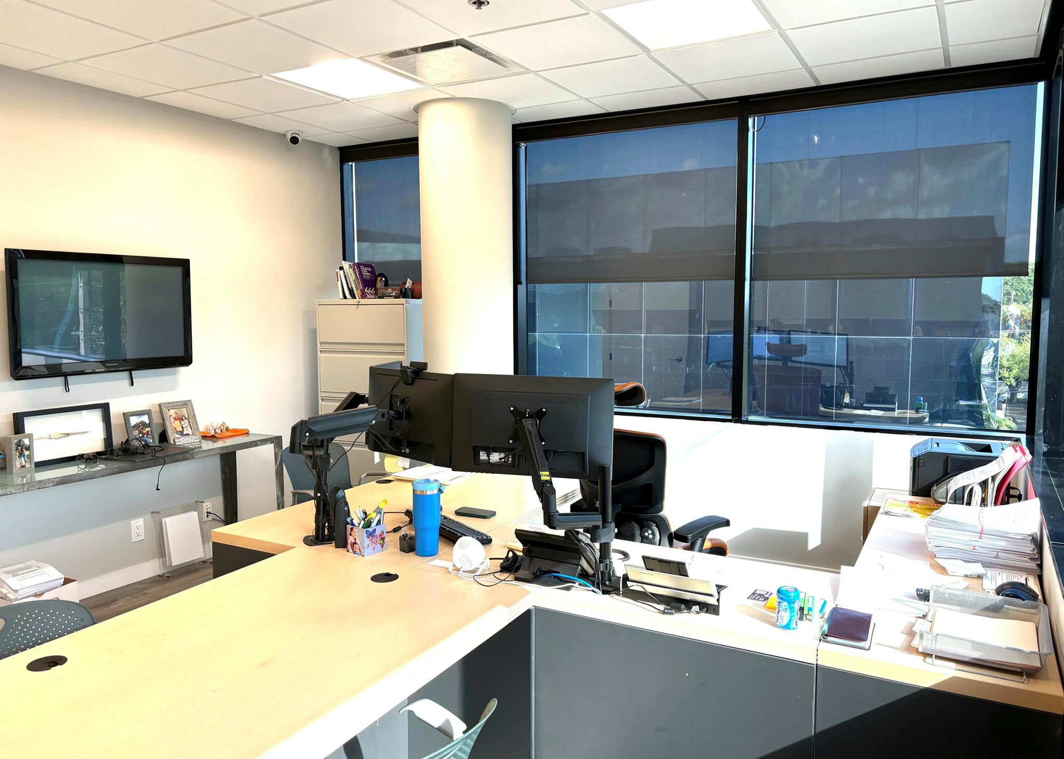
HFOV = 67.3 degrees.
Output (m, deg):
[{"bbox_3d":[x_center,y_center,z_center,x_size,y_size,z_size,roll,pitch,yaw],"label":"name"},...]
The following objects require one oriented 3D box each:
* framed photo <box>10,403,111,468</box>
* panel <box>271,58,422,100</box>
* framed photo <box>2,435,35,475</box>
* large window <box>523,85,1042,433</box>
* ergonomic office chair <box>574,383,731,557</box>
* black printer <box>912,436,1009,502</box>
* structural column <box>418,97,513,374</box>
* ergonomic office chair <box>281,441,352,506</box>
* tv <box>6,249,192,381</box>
[{"bbox_3d":[-2.423,0.286,4.159,0.035,0.280,0.500,-8,1,29],"label":"framed photo"},{"bbox_3d":[-0.950,-1.577,4.175,0.600,0.060,0.600,3,6,29],"label":"panel"},{"bbox_3d":[-2.479,0.361,3.869,0.050,0.178,0.112,2,6,19],"label":"framed photo"},{"bbox_3d":[1.205,-0.616,4.582,2.870,1.730,0.100,3,6,29],"label":"large window"},{"bbox_3d":[0.533,0.628,3.420,0.660,1.267,0.690,5,8,45],"label":"ergonomic office chair"},{"bbox_3d":[2.004,0.457,3.732,0.410,0.290,0.380,3,6,29],"label":"black printer"},{"bbox_3d":[-0.391,-0.254,4.918,0.555,2.743,0.555,0,6,0],"label":"structural column"},{"bbox_3d":[-0.980,0.770,4.182,0.580,0.852,0.600,3,7,32],"label":"ergonomic office chair"},{"bbox_3d":[-2.285,-0.349,4.282,0.090,0.635,1.025,3,6,29],"label":"tv"}]

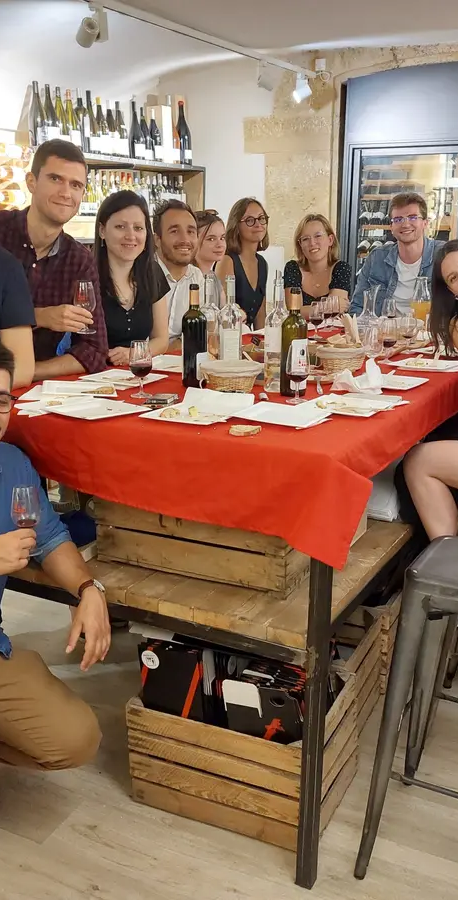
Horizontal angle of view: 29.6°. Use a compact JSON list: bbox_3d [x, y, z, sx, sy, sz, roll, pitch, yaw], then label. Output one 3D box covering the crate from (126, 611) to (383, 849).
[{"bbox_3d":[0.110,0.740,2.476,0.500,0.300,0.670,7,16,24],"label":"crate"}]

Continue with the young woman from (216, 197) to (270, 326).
[{"bbox_3d":[0.170,-0.529,4.254,0.550,1.370,0.420,12,19,39],"label":"young woman"}]

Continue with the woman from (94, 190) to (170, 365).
[{"bbox_3d":[-0.308,-0.119,2.860,0.480,1.400,0.480,-3,15,-13],"label":"woman"}]

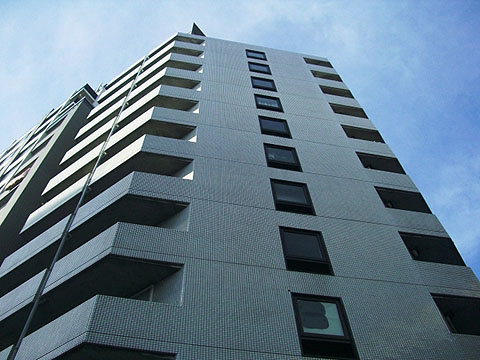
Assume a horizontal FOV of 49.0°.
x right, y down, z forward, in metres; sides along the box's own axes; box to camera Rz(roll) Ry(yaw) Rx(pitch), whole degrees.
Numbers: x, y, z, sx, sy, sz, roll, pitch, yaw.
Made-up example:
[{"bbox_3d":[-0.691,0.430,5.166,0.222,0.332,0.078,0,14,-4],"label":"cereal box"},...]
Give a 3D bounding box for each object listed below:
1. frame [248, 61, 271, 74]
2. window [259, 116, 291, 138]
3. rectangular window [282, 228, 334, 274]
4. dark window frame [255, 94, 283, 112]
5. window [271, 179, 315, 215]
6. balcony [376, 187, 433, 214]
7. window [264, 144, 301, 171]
[{"bbox_3d":[1.076,-5.921,28.328,1.207,1.928,0.150,9,-62,-7],"label":"frame"},{"bbox_3d":[1.384,-2.020,21.065,1.207,1.928,0.150,9,-62,-7],"label":"window"},{"bbox_3d":[1.691,1.880,13.802,1.207,1.928,0.150,9,-62,-7],"label":"rectangular window"},{"bbox_3d":[1.281,-3.321,23.486,1.207,1.928,0.150,9,-62,-7],"label":"dark window frame"},{"bbox_3d":[1.589,0.580,16.223,1.207,1.928,0.150,9,-62,-7],"label":"window"},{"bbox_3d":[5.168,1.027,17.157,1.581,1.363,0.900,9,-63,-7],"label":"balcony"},{"bbox_3d":[1.486,-0.720,18.644,1.207,1.928,0.150,9,-62,-7],"label":"window"}]

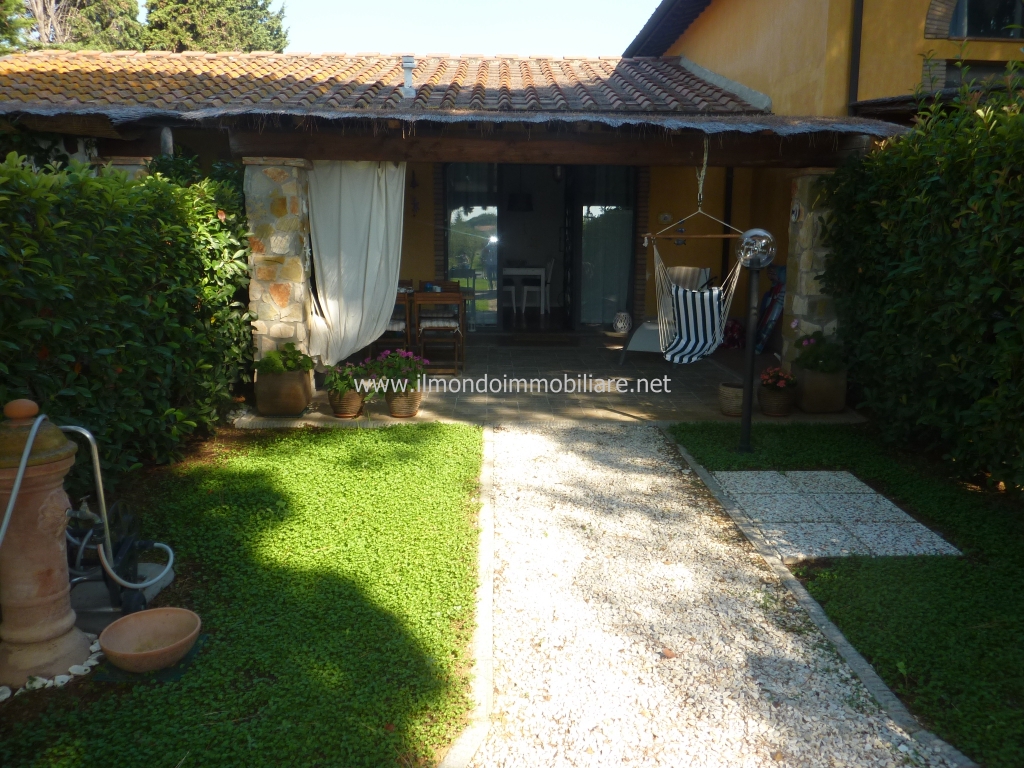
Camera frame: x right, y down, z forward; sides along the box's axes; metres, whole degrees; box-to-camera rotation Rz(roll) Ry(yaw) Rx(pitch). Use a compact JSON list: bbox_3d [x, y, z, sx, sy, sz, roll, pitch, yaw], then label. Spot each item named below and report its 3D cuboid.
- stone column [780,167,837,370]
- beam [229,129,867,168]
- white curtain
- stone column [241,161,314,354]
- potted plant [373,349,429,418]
[{"bbox_3d":[2.591,-0.829,6.377,0.410,1.890,0.380,0,11,-1],"label":"stone column"},{"bbox_3d":[0.326,-2.009,6.212,5.300,0.260,0.220,0,11,-1],"label":"beam"},{"bbox_3d":[-1.316,-1.036,6.420,0.820,1.780,0.200,0,11,-1],"label":"white curtain"},{"bbox_3d":[-1.965,-0.846,6.249,0.410,1.970,0.380,0,11,-1],"label":"stone column"},{"bbox_3d":[-0.892,-0.018,5.916,0.450,0.530,0.420,0,11,-1],"label":"potted plant"}]

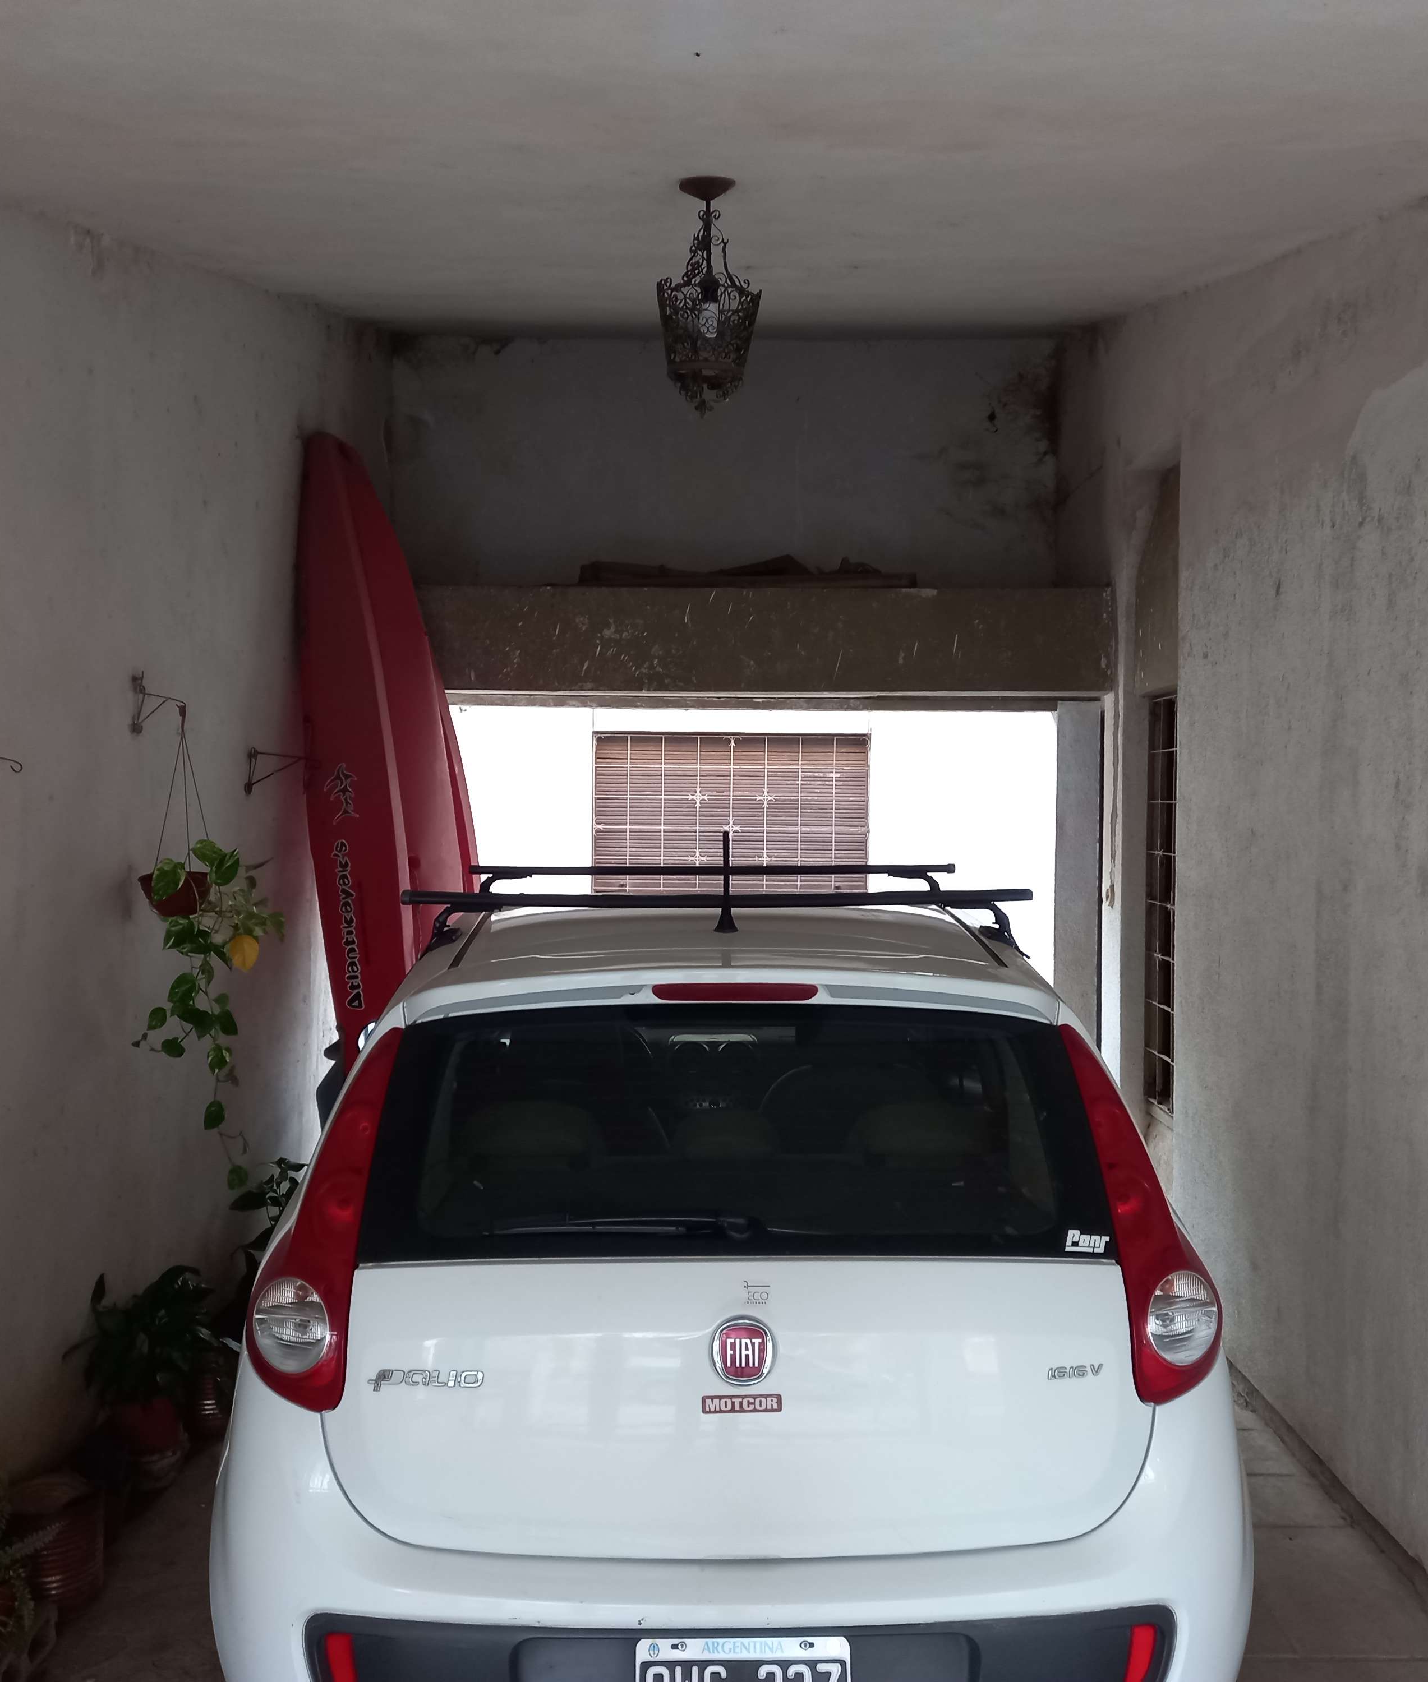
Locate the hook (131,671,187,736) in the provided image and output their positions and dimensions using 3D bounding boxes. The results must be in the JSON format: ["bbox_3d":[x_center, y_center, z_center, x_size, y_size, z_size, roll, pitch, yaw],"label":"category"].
[{"bbox_3d":[-1.528,-0.382,4.502,0.155,0.178,0.060,0,2,2],"label":"hook"}]

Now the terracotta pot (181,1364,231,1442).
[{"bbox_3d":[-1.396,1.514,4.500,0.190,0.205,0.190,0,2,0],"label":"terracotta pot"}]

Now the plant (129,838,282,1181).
[{"bbox_3d":[-1.403,0.470,4.489,0.380,0.946,0.340,0,2,0],"label":"plant"}]

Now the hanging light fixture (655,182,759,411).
[{"bbox_3d":[-0.013,-1.122,3.333,0.215,0.485,0.215,0,2,0],"label":"hanging light fixture"}]

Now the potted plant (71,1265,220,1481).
[{"bbox_3d":[-1.499,1.377,4.271,0.360,0.489,0.350,0,2,0],"label":"potted plant"}]

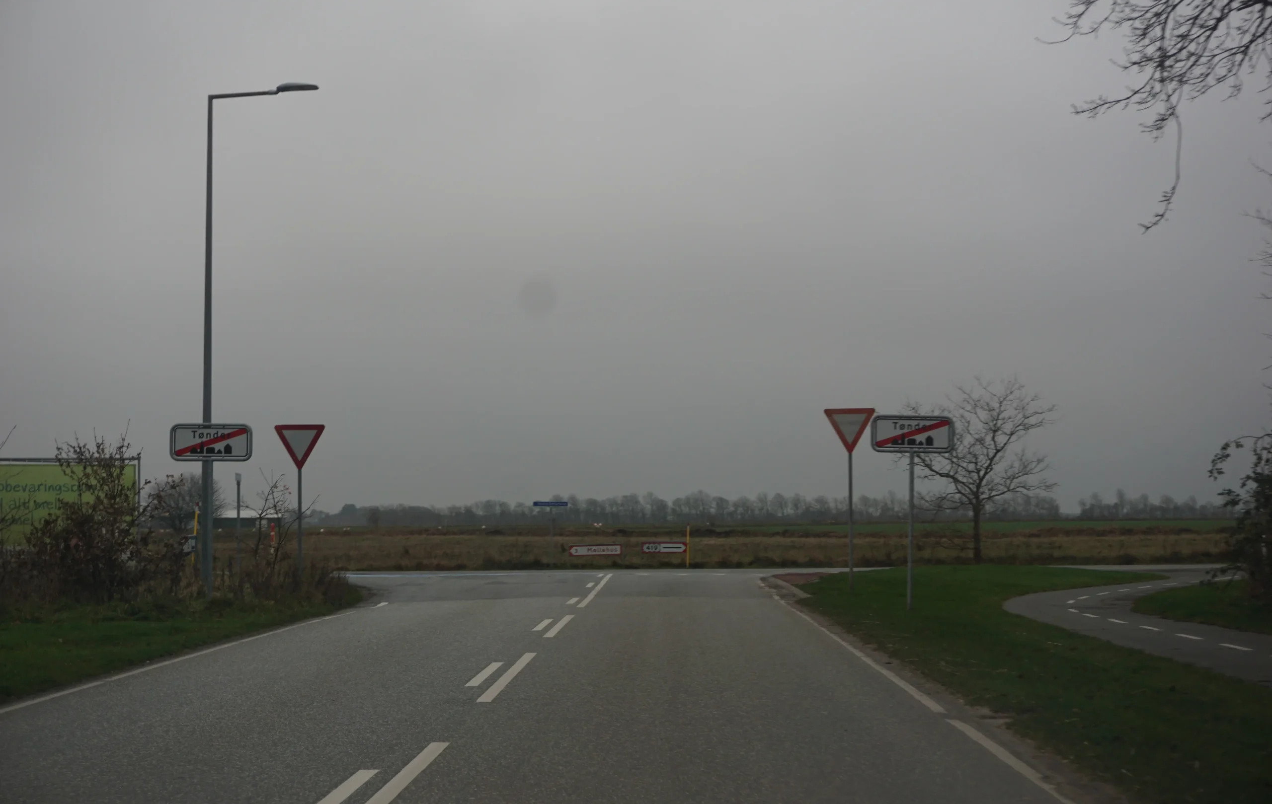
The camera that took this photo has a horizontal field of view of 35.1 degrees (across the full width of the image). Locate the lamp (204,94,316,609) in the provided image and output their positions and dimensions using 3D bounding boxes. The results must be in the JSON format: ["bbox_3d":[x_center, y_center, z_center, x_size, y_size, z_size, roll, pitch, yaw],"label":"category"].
[{"bbox_3d":[-6.381,-1.095,34.056,1.910,8.704,0.330,0,-3,1],"label":"lamp"}]

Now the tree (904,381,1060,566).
[{"bbox_3d":[10.127,2.017,60.163,4.750,5.531,4.600,0,-3,1],"label":"tree"}]

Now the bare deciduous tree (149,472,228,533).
[{"bbox_3d":[-62.335,14.022,280.248,10.700,8.419,10.000,0,-3,1],"label":"bare deciduous tree"}]

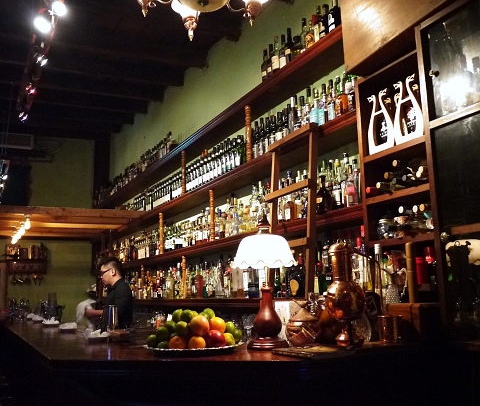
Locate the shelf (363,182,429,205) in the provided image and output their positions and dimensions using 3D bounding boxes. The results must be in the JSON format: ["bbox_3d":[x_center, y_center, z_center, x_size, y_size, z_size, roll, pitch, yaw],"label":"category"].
[{"bbox_3d":[0.932,-0.032,2.749,0.286,0.027,0.457,2,-11,-27],"label":"shelf"}]

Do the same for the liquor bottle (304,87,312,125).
[{"bbox_3d":[0.442,-0.577,3.279,0.078,0.347,0.078,4,-11,-27],"label":"liquor bottle"}]

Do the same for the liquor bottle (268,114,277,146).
[{"bbox_3d":[0.256,-0.528,3.957,0.070,0.310,0.070,-2,-9,0],"label":"liquor bottle"}]

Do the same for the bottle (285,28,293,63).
[{"bbox_3d":[0.370,-1.143,3.798,0.068,0.303,0.068,-2,-9,0],"label":"bottle"}]

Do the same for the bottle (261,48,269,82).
[{"bbox_3d":[0.208,-1.087,4.110,0.068,0.307,0.068,-2,-9,0],"label":"bottle"}]

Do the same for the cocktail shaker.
[{"bbox_3d":[-0.854,0.763,3.420,0.094,0.175,0.094,4,-11,-27],"label":"cocktail shaker"}]

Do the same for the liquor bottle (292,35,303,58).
[{"bbox_3d":[0.372,-0.971,3.308,0.080,0.199,0.080,-2,-10,0],"label":"liquor bottle"}]

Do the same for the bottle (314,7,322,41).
[{"bbox_3d":[0.481,-1.049,3.123,0.074,0.283,0.074,3,-11,-27],"label":"bottle"}]

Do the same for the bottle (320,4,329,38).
[{"bbox_3d":[0.572,-1.190,3.410,0.070,0.254,0.070,2,-11,-27],"label":"bottle"}]

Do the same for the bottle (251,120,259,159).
[{"bbox_3d":[0.124,-0.438,3.670,0.072,0.298,0.072,3,-11,-27],"label":"bottle"}]

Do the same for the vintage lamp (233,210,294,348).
[{"bbox_3d":[0.108,0.302,2.090,0.245,0.517,0.245,-2,-9,0],"label":"vintage lamp"}]

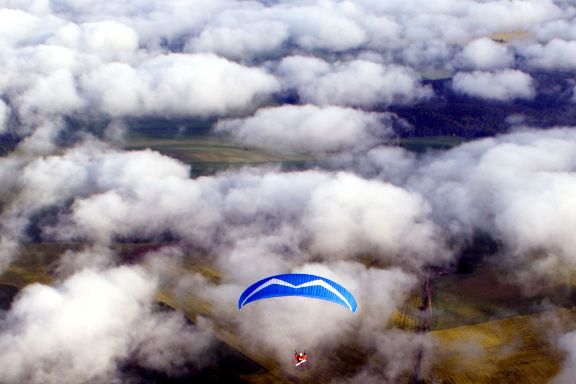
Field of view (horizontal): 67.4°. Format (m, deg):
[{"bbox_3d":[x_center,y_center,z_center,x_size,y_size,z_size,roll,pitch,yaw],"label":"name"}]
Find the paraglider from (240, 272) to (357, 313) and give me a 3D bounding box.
[{"bbox_3d":[0.860,8.470,35.300,9.800,2.700,2.750,1,29,2],"label":"paraglider"}]

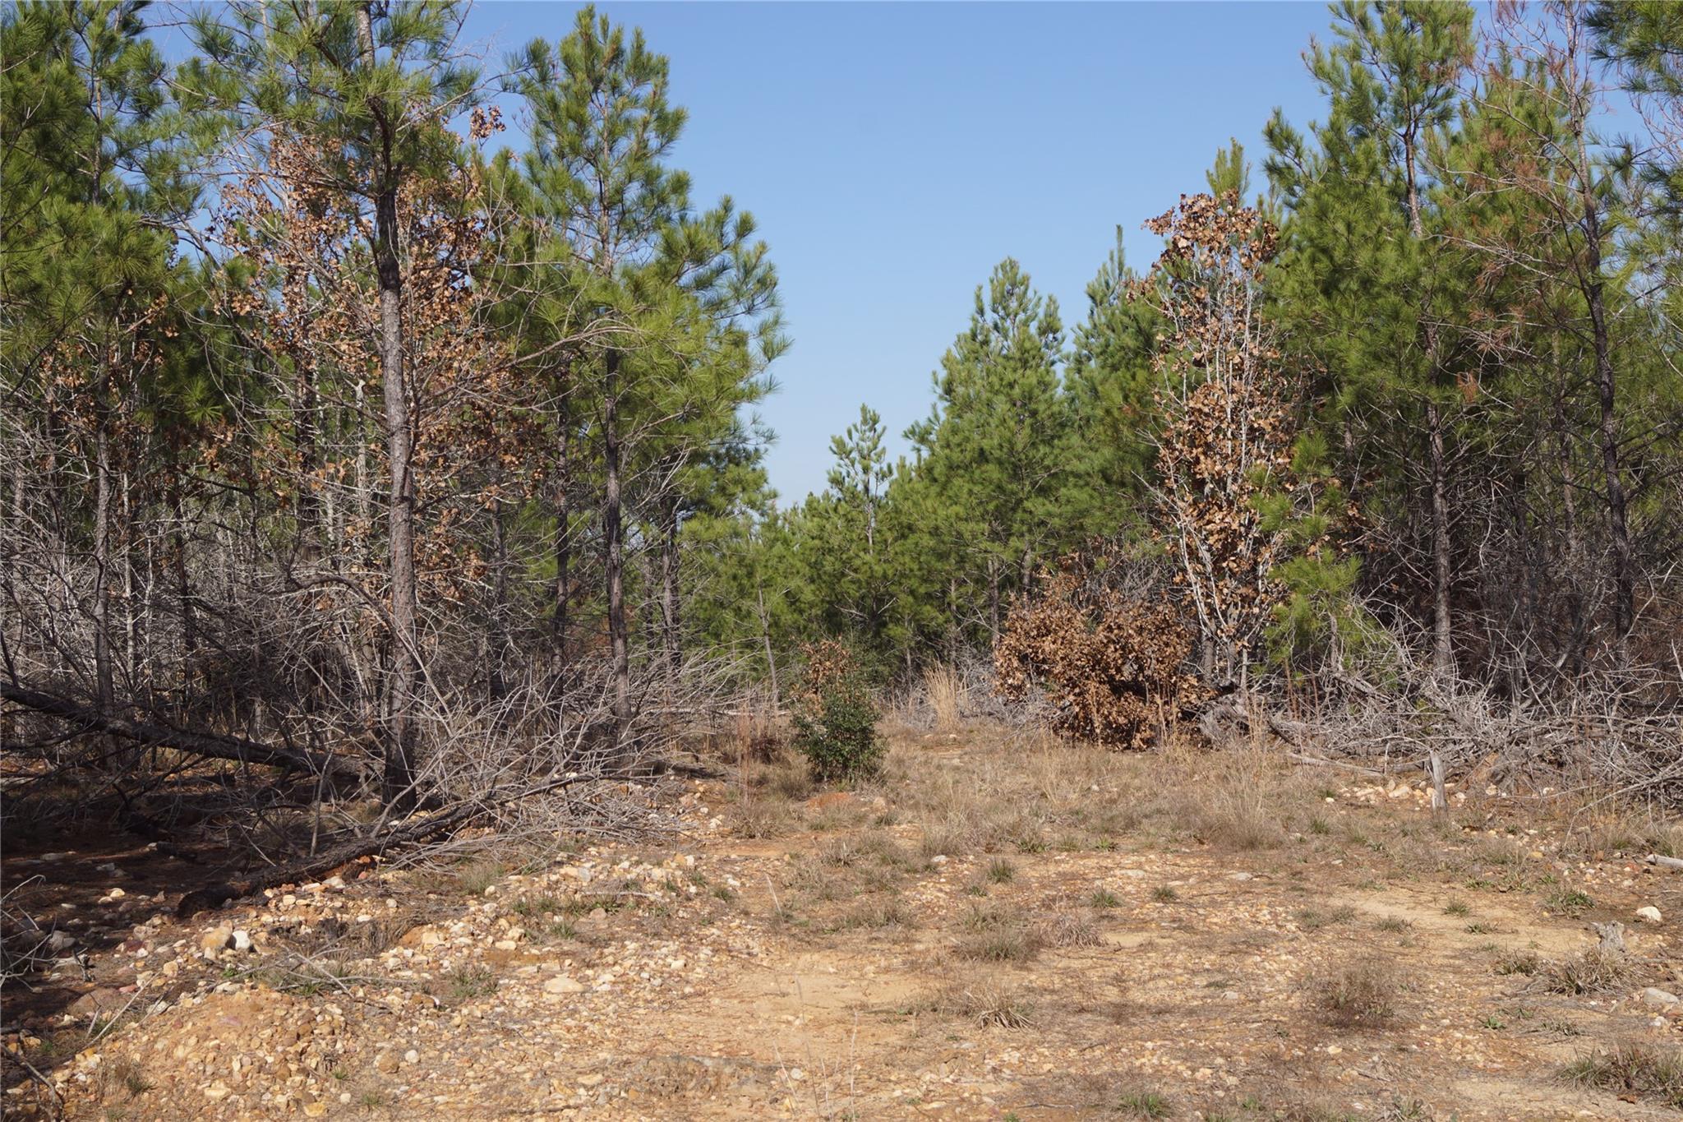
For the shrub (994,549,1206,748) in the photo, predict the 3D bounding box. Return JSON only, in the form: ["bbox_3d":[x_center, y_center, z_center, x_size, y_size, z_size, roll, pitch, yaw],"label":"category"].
[{"bbox_3d":[2.456,0.832,20.000,2.000,1.850,1.700,-1,-1,0],"label":"shrub"}]

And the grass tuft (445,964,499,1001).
[{"bbox_3d":[-1.458,1.669,8.300,0.210,0.120,0.200,-1,-1,0],"label":"grass tuft"}]

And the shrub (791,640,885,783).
[{"bbox_3d":[-0.026,1.183,16.600,0.740,1.100,0.700,-1,-1,0],"label":"shrub"}]

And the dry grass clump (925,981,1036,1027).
[{"bbox_3d":[0.503,1.602,7.600,0.400,0.150,0.340,-1,-1,0],"label":"dry grass clump"}]

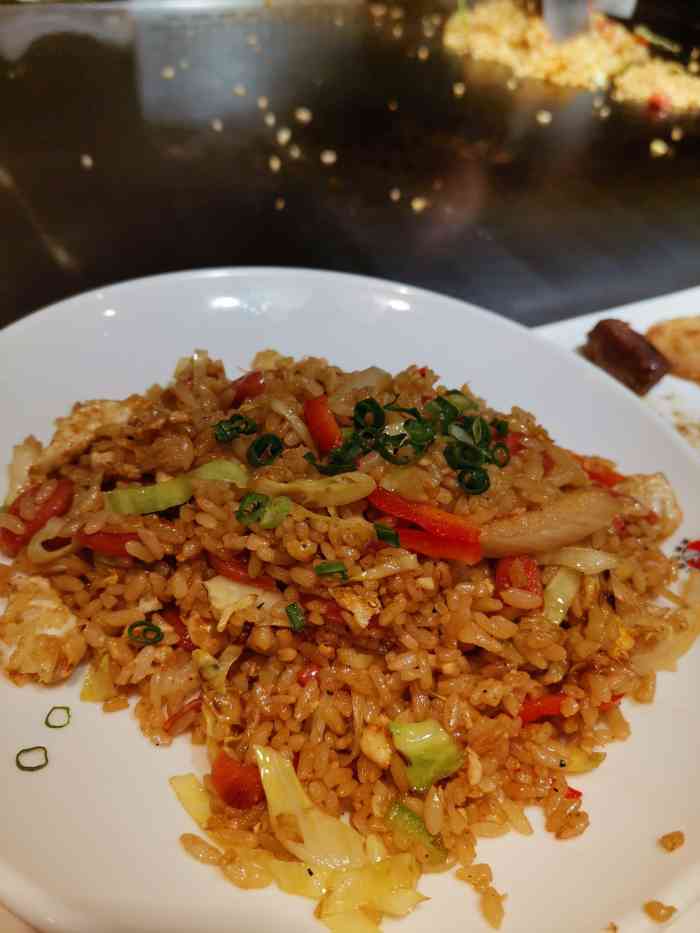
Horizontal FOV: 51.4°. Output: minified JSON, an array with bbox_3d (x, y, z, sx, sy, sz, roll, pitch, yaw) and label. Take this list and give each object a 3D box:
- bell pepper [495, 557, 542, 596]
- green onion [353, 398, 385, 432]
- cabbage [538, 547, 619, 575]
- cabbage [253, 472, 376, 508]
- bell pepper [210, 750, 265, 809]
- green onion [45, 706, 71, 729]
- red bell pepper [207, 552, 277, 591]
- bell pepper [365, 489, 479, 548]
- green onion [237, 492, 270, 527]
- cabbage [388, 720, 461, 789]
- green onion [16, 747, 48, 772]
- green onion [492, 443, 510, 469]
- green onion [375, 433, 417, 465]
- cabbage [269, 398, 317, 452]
[{"bbox_3d":[0.041,0.027,0.176,0.010,0.008,0.007,2,42,-7],"label":"bell pepper"},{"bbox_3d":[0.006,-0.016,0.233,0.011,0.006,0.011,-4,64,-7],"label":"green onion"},{"bbox_3d":[0.067,0.028,0.214,0.022,0.005,0.007,0,42,-12],"label":"cabbage"},{"bbox_3d":[-0.009,0.006,0.175,0.029,0.005,0.008,4,42,-5],"label":"cabbage"},{"bbox_3d":[-0.024,0.066,0.154,0.011,0.010,0.007,9,42,0],"label":"bell pepper"},{"bbox_3d":[-0.071,0.061,0.177,0.006,0.002,0.006,-8,45,-21],"label":"green onion"},{"bbox_3d":[-0.026,0.026,0.179,0.018,0.005,0.005,21,42,11],"label":"red bell pepper"},{"bbox_3d":[0.018,0.012,0.175,0.027,0.007,0.007,20,43,12],"label":"bell pepper"},{"bbox_3d":[-0.026,0.012,0.198,0.008,0.005,0.008,3,53,-5],"label":"green onion"},{"bbox_3d":[0.018,0.069,0.173,0.016,0.009,0.013,3,42,-9],"label":"cabbage"},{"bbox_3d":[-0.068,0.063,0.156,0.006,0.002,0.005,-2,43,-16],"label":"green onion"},{"bbox_3d":[0.045,-0.003,0.217,0.005,0.006,0.005,6,41,-5],"label":"green onion"},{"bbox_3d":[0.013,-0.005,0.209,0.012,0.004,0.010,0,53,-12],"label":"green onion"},{"bbox_3d":[-0.017,-0.012,0.209,0.006,0.005,0.020,-24,52,-34],"label":"cabbage"}]

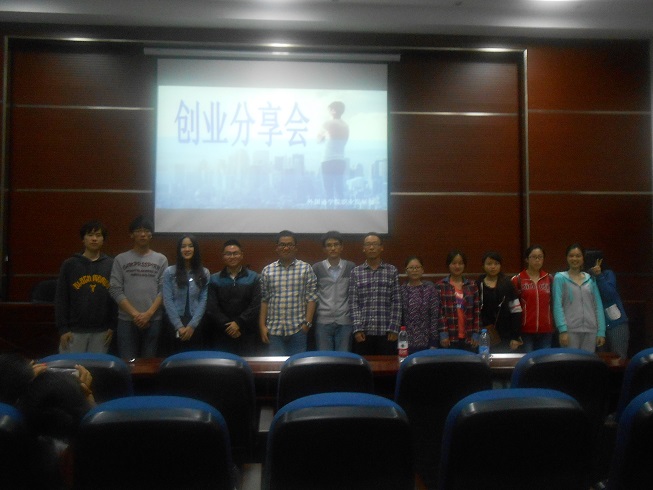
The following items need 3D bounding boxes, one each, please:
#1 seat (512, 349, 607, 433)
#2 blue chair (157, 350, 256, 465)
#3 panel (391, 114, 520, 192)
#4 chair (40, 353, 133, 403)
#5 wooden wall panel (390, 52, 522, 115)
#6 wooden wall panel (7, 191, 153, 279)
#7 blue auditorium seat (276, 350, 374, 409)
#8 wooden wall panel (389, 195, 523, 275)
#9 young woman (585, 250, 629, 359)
[{"bbox_3d":[1.197,1.038,3.186,0.540,0.980,0.600,0,-2,-4],"label":"seat"},{"bbox_3d":[-0.620,1.035,3.092,0.540,0.980,0.600,0,-2,-4],"label":"blue chair"},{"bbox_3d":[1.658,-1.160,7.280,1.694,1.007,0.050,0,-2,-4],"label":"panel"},{"bbox_3d":[-1.195,1.033,3.040,0.540,0.980,0.600,0,-2,-4],"label":"chair"},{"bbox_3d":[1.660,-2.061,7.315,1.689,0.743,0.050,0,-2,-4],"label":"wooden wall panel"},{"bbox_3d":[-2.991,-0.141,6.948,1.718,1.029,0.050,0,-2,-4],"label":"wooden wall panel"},{"bbox_3d":[-0.022,1.035,3.099,0.540,0.980,0.600,0,-2,-4],"label":"blue auditorium seat"},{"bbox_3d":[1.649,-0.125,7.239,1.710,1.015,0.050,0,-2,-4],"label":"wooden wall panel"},{"bbox_3d":[2.555,0.837,5.171,0.500,1.570,0.360,-1,-2,17],"label":"young woman"}]

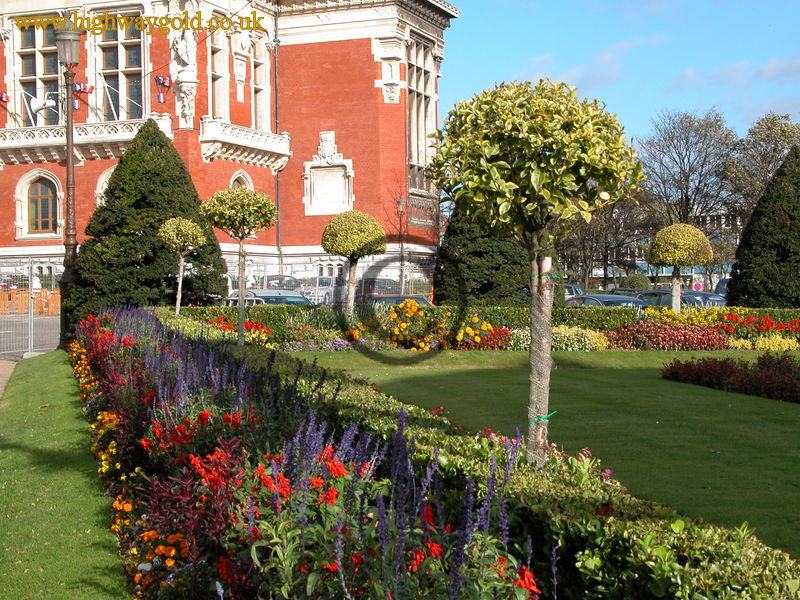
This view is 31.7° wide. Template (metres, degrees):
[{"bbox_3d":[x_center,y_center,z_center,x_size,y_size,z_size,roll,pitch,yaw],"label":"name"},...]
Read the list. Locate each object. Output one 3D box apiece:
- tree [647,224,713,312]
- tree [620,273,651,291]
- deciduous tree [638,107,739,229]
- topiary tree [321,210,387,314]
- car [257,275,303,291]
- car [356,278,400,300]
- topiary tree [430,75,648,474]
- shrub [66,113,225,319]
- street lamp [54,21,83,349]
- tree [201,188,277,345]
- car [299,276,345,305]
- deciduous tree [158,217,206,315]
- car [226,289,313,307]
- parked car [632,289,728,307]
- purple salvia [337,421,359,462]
[{"bbox_3d":[5.550,-0.270,27.900,1.240,2.450,1.240,0,1,0],"label":"tree"},{"bbox_3d":[10.400,-0.460,62.000,1.400,1.500,1.400,0,1,0],"label":"tree"},{"bbox_3d":[17.334,-5.500,85.000,6.300,11.500,6.300,-1,1,0],"label":"deciduous tree"},{"bbox_3d":[-1.088,-0.670,33.000,1.550,2.850,1.550,-1,1,0],"label":"topiary tree"},{"bbox_3d":[-6.069,-0.470,71.000,1.750,1.500,4.300,-1,1,14],"label":"car"},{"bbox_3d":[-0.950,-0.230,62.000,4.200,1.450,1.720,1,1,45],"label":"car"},{"bbox_3d":[0.780,0.000,8.100,1.220,2.500,1.220,0,1,0],"label":"topiary tree"},{"bbox_3d":[-6.180,-1.750,34.500,3.800,5.200,3.800,0,1,0],"label":"shrub"},{"bbox_3d":[-6.450,-2.250,27.500,0.520,6.400,0.520,0,1,0],"label":"street lamp"},{"bbox_3d":[-2.463,-0.325,21.500,1.180,2.750,1.180,-1,1,0],"label":"tree"},{"bbox_3d":[-3.937,-0.520,74.500,1.760,1.430,4.400,-1,1,18],"label":"car"},{"bbox_3d":[-5.091,-0.580,33.000,1.140,2.750,1.140,-1,1,0],"label":"deciduous tree"},{"bbox_3d":[-3.120,0.450,34.500,1.700,1.450,4.100,-1,1,-20],"label":"car"},{"bbox_3d":[7.850,0.430,39.200,1.720,1.450,4.200,-1,1,-30],"label":"parked car"},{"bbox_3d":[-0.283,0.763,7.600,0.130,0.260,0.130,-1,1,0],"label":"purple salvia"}]

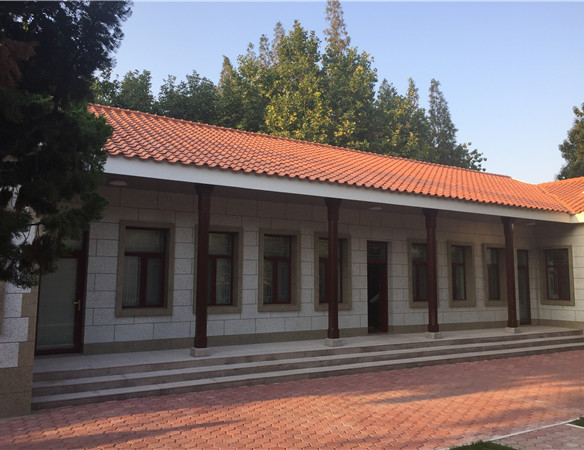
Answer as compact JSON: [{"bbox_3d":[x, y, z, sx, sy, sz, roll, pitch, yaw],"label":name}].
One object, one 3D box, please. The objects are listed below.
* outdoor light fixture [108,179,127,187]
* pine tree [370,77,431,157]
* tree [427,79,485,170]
[{"bbox_3d":[-3.442,-0.829,9.950,0.360,0.090,0.360,4,-7,-30],"label":"outdoor light fixture"},{"bbox_3d":[6.223,-1.702,28.185,4.200,13.335,4.200,4,-7,-31],"label":"pine tree"},{"bbox_3d":[10.098,-2.032,31.054,4.200,14.550,4.200,4,-7,-30],"label":"tree"}]

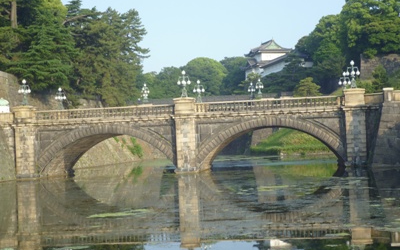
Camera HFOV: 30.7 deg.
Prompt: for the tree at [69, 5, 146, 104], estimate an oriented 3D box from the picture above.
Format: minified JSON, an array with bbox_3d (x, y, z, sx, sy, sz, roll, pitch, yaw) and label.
[{"bbox_3d":[-15.883,-11.933,125.000,14.080,17.857,13.000,-3,-2,0],"label":"tree"}]

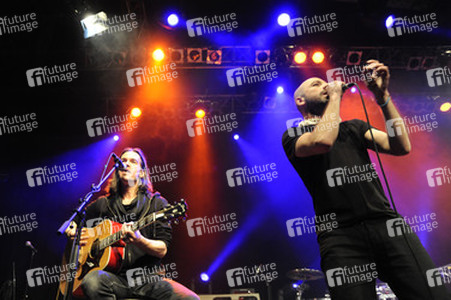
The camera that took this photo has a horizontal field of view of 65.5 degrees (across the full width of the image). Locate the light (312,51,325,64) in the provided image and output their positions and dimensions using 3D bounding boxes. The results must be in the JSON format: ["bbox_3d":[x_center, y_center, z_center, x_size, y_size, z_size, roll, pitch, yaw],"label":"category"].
[{"bbox_3d":[1.669,-1.732,6.464,0.260,0.260,0.360,0,24,-1],"label":"light"}]

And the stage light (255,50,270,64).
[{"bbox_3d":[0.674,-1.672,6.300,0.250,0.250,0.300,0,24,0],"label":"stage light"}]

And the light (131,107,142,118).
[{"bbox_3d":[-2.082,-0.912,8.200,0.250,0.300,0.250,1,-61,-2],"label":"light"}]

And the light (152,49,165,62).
[{"bbox_3d":[-1.188,-1.754,6.417,0.260,0.260,0.360,0,22,-1],"label":"light"}]

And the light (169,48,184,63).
[{"bbox_3d":[-0.877,-1.748,6.469,0.260,0.260,0.360,1,20,-2],"label":"light"}]

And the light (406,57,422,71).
[{"bbox_3d":[3.695,-1.755,7.016,0.260,0.260,0.360,1,23,-2],"label":"light"}]

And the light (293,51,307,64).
[{"bbox_3d":[1.349,-1.721,6.464,0.260,0.260,0.360,1,24,-2],"label":"light"}]

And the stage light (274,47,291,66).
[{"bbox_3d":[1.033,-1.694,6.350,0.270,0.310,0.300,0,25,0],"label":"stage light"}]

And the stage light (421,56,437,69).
[{"bbox_3d":[3.716,-1.589,6.400,0.250,0.300,0.250,-2,-62,6],"label":"stage light"}]

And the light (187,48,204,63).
[{"bbox_3d":[-0.546,-1.737,6.366,0.260,0.260,0.360,1,23,-2],"label":"light"}]

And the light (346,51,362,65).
[{"bbox_3d":[2.375,-1.766,6.610,0.260,0.260,0.360,0,27,-1],"label":"light"}]

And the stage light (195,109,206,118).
[{"bbox_3d":[-0.585,-0.866,8.200,0.250,0.300,0.250,2,-58,-6],"label":"stage light"}]

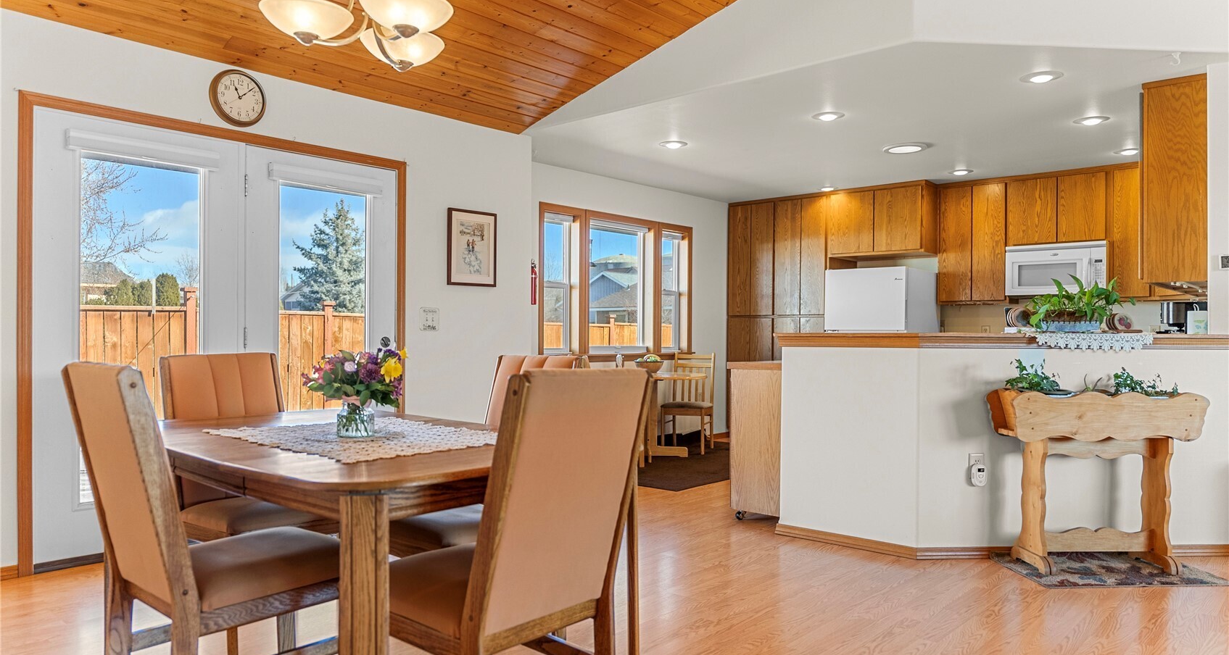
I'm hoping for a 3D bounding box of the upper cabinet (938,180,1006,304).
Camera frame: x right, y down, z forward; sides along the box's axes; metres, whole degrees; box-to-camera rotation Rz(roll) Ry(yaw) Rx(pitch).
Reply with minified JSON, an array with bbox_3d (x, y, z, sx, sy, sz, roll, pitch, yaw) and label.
[{"bbox_3d":[3.287,-0.747,7.433,0.581,1.077,0.330,0,0,41],"label":"upper cabinet"}]

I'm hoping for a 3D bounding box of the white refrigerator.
[{"bbox_3d":[2.535,0.299,7.774,0.778,1.667,0.740,0,0,41],"label":"white refrigerator"}]

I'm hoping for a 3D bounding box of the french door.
[{"bbox_3d":[-1.974,0.041,4.347,0.070,2.031,1.889,0,0,40],"label":"french door"}]

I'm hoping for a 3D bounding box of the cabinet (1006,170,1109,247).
[{"bbox_3d":[3.799,-0.988,6.994,0.766,0.595,0.330,0,0,41],"label":"cabinet"}]

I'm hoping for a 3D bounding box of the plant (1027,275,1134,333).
[{"bbox_3d":[2.314,-0.117,4.070,0.490,0.275,0.270,0,0,-4],"label":"plant"}]

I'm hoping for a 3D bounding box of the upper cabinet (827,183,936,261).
[{"bbox_3d":[2.607,-0.982,7.839,0.923,0.610,0.600,0,0,41],"label":"upper cabinet"}]

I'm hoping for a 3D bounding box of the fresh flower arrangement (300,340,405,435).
[{"bbox_3d":[-0.818,0.203,2.588,0.330,0.273,0.300,0,0,-18],"label":"fresh flower arrangement"}]

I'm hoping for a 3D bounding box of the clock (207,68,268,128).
[{"bbox_3d":[-1.971,-1.200,4.300,0.050,0.285,0.285,0,0,41],"label":"clock"}]

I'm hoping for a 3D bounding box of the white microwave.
[{"bbox_3d":[3.740,-0.477,6.885,0.744,0.425,0.390,0,0,40],"label":"white microwave"}]

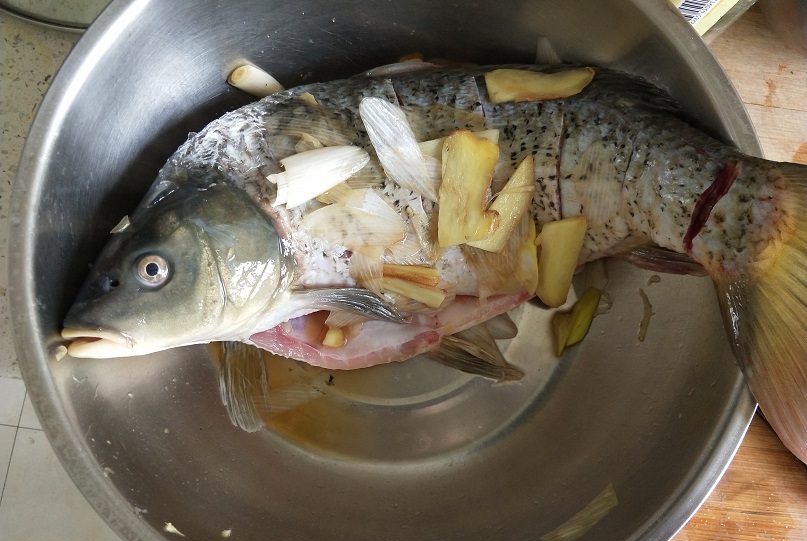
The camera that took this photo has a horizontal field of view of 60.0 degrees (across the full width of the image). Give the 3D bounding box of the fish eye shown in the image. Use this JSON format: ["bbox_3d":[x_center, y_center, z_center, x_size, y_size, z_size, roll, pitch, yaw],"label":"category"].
[{"bbox_3d":[-0.105,0.000,0.293,0.013,0.008,0.013,-18,78,4],"label":"fish eye"}]

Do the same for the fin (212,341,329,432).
[{"bbox_3d":[-0.070,0.060,0.365,0.050,0.016,0.050,-7,122,-6],"label":"fin"}]

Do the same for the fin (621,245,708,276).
[{"bbox_3d":[0.123,-0.005,0.332,0.038,0.010,0.012,14,82,24],"label":"fin"}]

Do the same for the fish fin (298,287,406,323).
[{"bbox_3d":[-0.024,0.016,0.325,0.051,0.010,0.014,15,83,-13],"label":"fish fin"}]

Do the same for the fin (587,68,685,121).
[{"bbox_3d":[0.110,-0.084,0.333,0.047,0.010,0.018,26,82,18],"label":"fin"}]

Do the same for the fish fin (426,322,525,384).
[{"bbox_3d":[0.042,0.048,0.387,0.063,0.012,0.022,23,82,-25],"label":"fish fin"}]

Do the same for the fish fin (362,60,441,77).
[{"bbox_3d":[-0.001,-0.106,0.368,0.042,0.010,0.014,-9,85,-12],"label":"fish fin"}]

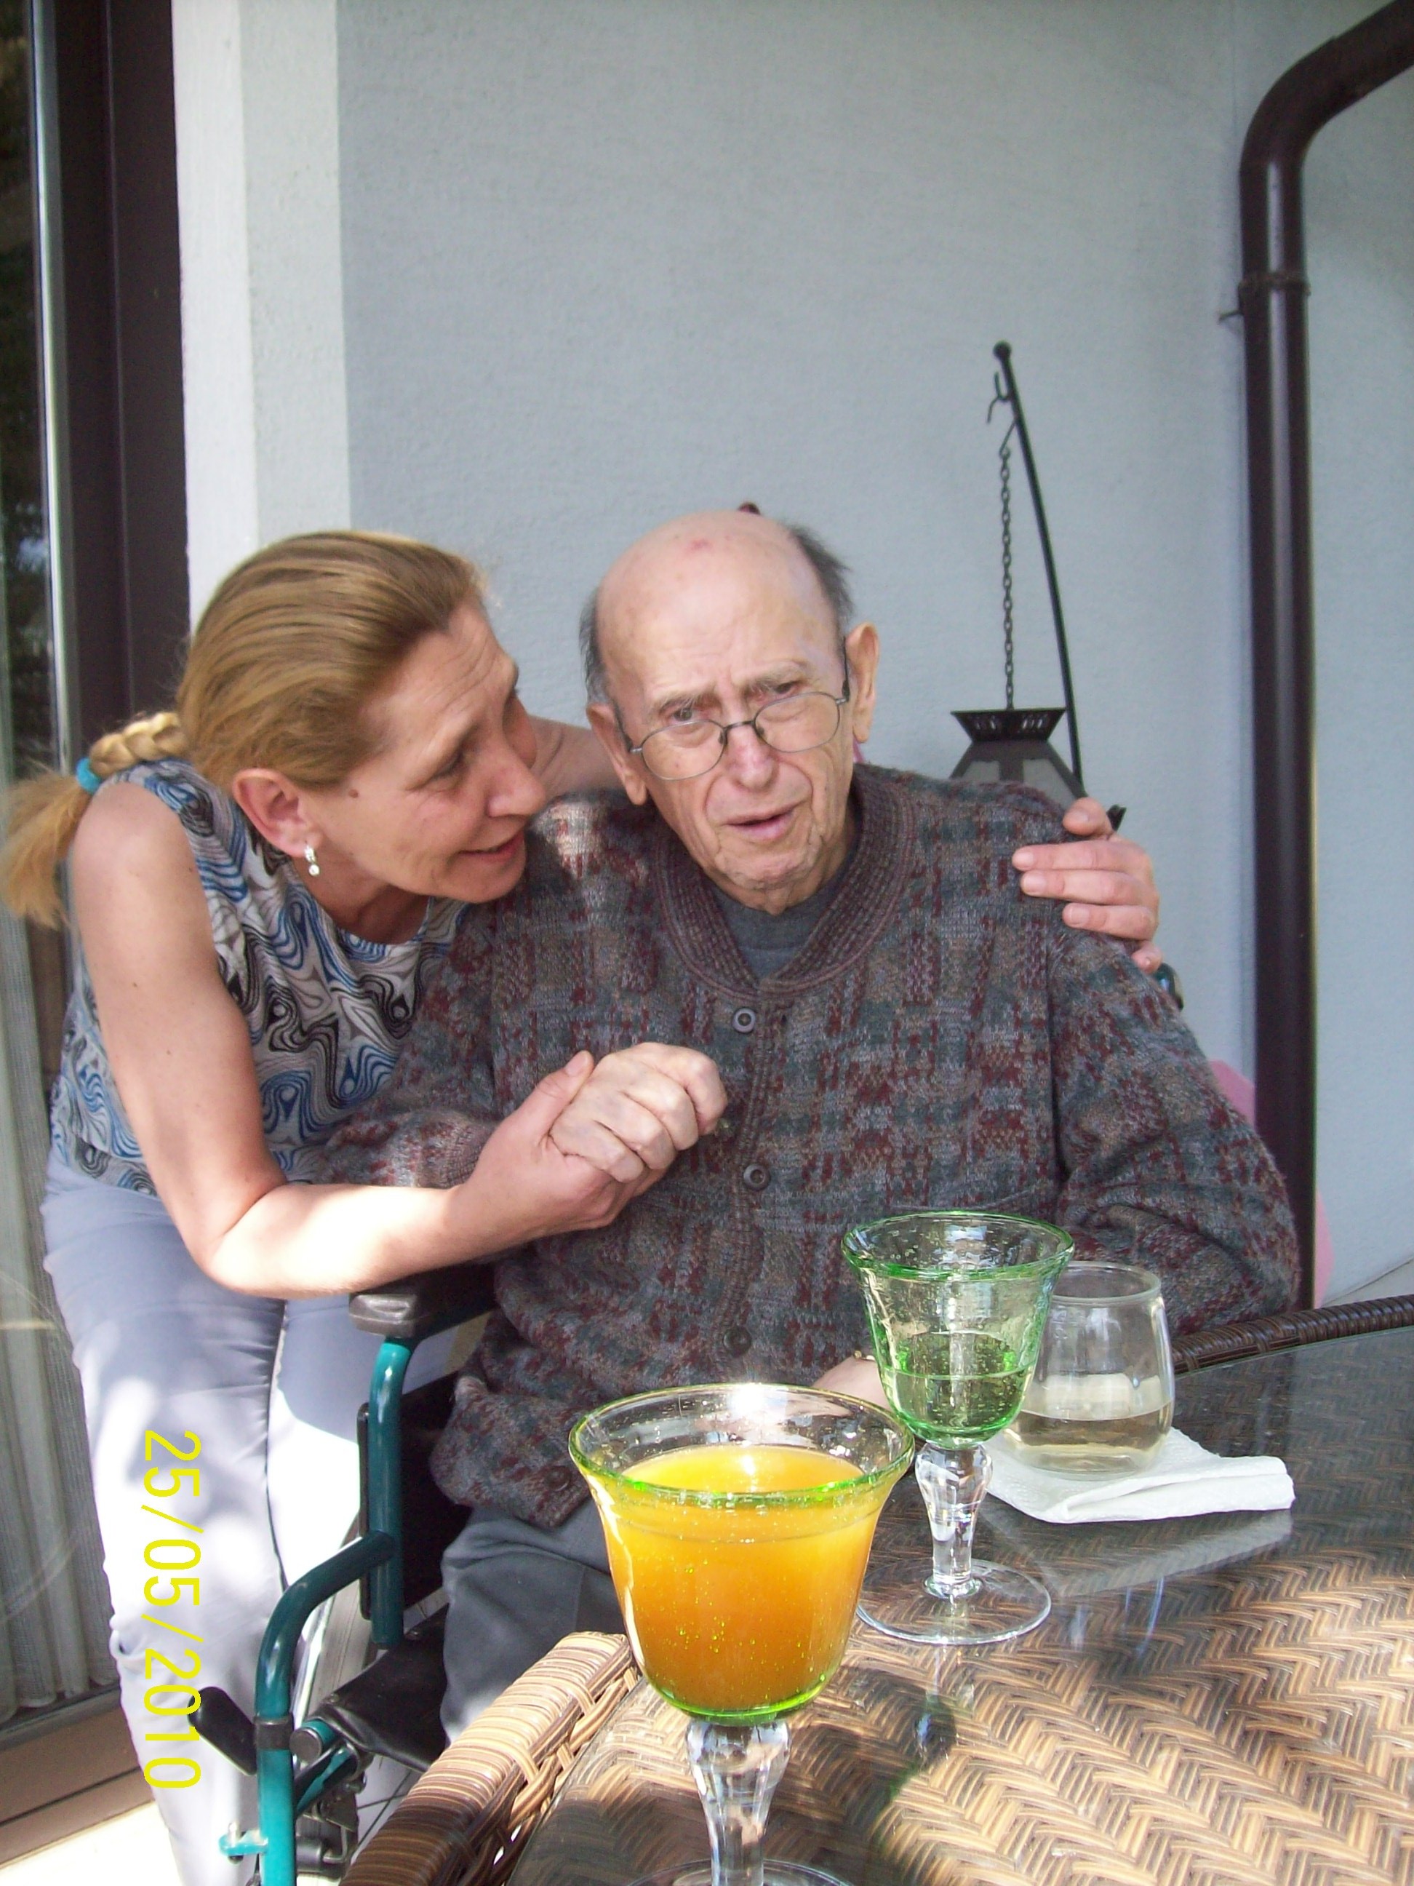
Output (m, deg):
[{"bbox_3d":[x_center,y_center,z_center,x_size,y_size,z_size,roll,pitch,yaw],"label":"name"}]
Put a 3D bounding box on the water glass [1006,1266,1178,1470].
[{"bbox_3d":[0.196,0.216,0.999,0.086,0.089,0.086,-1,7,0],"label":"water glass"}]

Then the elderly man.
[{"bbox_3d":[0.072,0.296,1.191,0.620,1.140,0.700,0,7,12],"label":"elderly man"}]

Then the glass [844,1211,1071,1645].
[{"bbox_3d":[0.106,0.207,0.843,0.097,0.158,0.097,-1,7,0],"label":"glass"}]

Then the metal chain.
[{"bbox_3d":[0.376,-0.472,2.450,0.020,0.359,0.015,-1,7,0],"label":"metal chain"}]

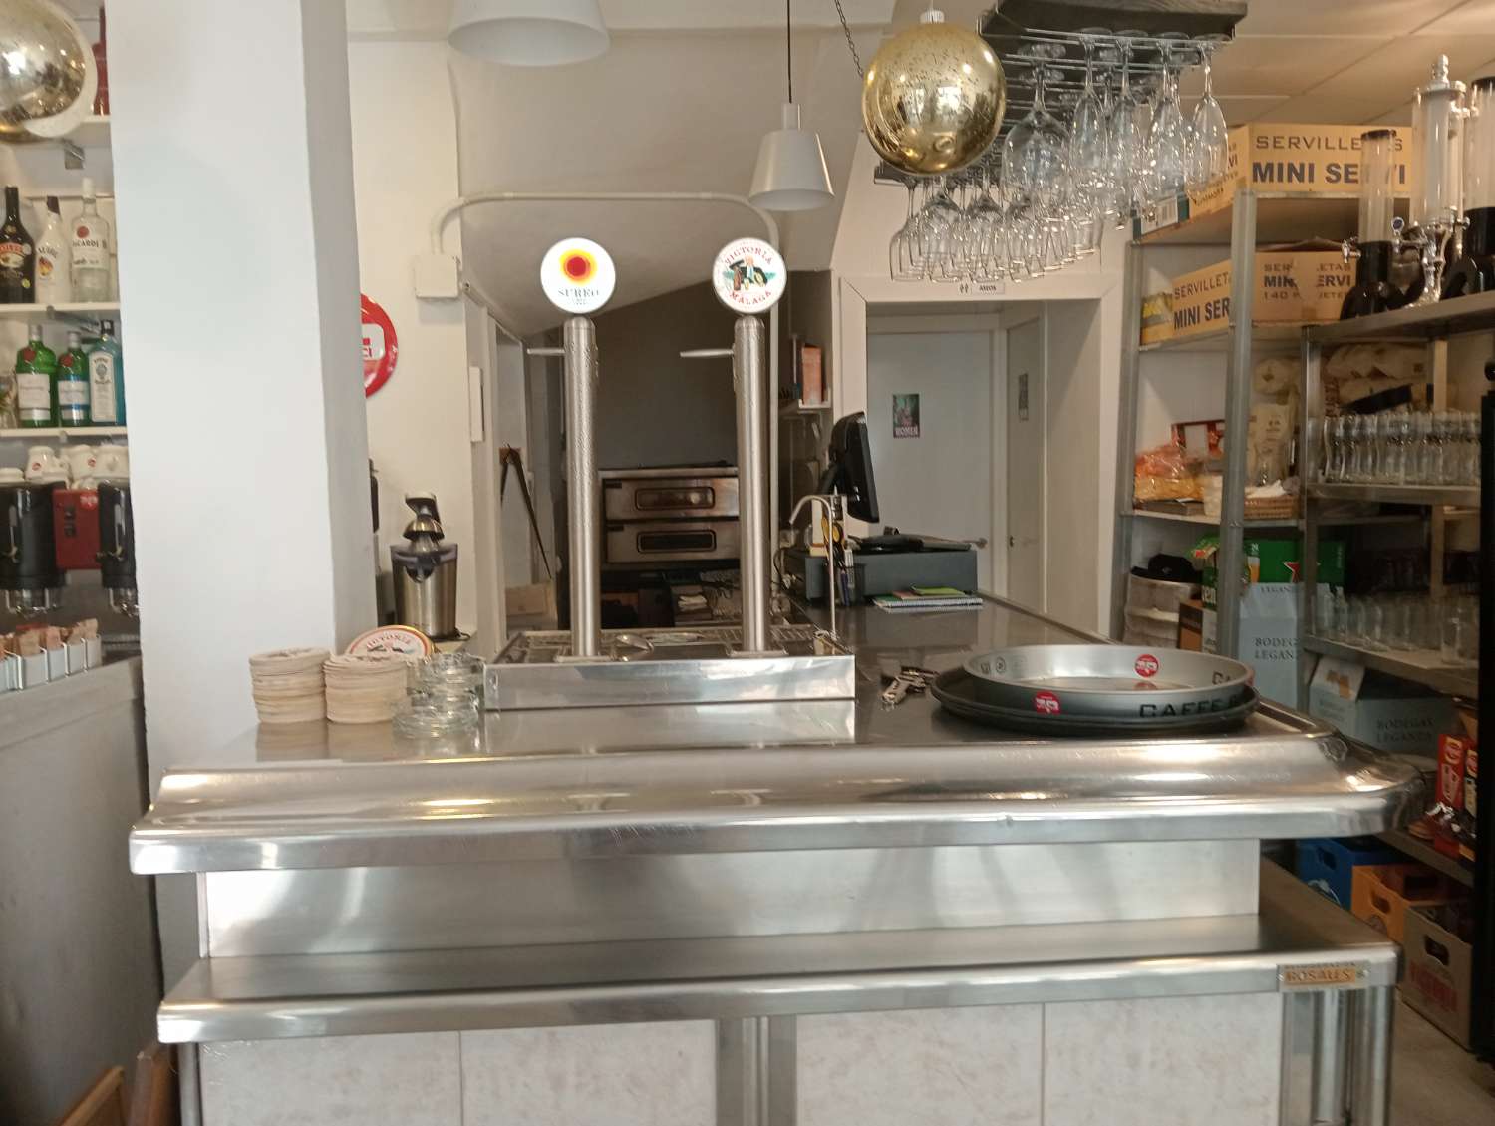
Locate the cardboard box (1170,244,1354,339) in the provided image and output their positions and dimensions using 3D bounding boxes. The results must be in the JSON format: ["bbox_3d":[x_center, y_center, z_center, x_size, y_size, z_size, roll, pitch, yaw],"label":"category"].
[{"bbox_3d":[1.637,-0.842,3.855,0.335,0.220,0.550,-1,5,-4],"label":"cardboard box"}]

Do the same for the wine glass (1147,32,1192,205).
[{"bbox_3d":[0.629,-0.665,1.810,0.061,0.235,0.061,-1,5,-4],"label":"wine glass"}]

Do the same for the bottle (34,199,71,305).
[{"bbox_3d":[-1.645,-0.733,2.870,0.076,0.272,0.076,-2,5,-11],"label":"bottle"}]

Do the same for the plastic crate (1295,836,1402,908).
[{"bbox_3d":[1.943,0.960,3.672,0.400,0.284,0.292,-1,5,-4],"label":"plastic crate"}]

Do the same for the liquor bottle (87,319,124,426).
[{"bbox_3d":[-1.488,-0.444,2.820,0.076,0.250,0.062,-1,5,-4],"label":"liquor bottle"}]

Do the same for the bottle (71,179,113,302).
[{"bbox_3d":[-1.530,-0.751,2.820,0.080,0.287,0.080,-2,5,-14],"label":"bottle"}]

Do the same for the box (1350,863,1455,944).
[{"bbox_3d":[1.950,1.003,3.365,0.400,0.250,0.280,-1,5,-4],"label":"box"}]

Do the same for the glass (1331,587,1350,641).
[{"bbox_3d":[1.686,0.146,3.440,0.060,0.152,0.060,-1,5,-4],"label":"glass"}]

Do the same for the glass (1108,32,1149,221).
[{"bbox_3d":[0.570,-0.668,1.810,0.061,0.235,0.061,-1,5,-4],"label":"glass"}]

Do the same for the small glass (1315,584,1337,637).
[{"bbox_3d":[1.673,0.140,3.500,0.061,0.152,0.061,-1,5,-4],"label":"small glass"}]

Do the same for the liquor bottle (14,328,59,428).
[{"bbox_3d":[-1.632,-0.428,2.780,0.084,0.232,0.084,-3,5,-21],"label":"liquor bottle"}]

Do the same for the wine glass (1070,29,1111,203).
[{"bbox_3d":[0.512,-0.672,1.810,0.061,0.235,0.061,-1,5,-4],"label":"wine glass"}]

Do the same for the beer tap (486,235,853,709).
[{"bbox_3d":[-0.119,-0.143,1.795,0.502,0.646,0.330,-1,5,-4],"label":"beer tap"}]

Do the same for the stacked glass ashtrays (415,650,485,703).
[{"bbox_3d":[-0.364,0.138,1.475,0.091,0.040,0.091,-1,5,-4],"label":"stacked glass ashtrays"}]

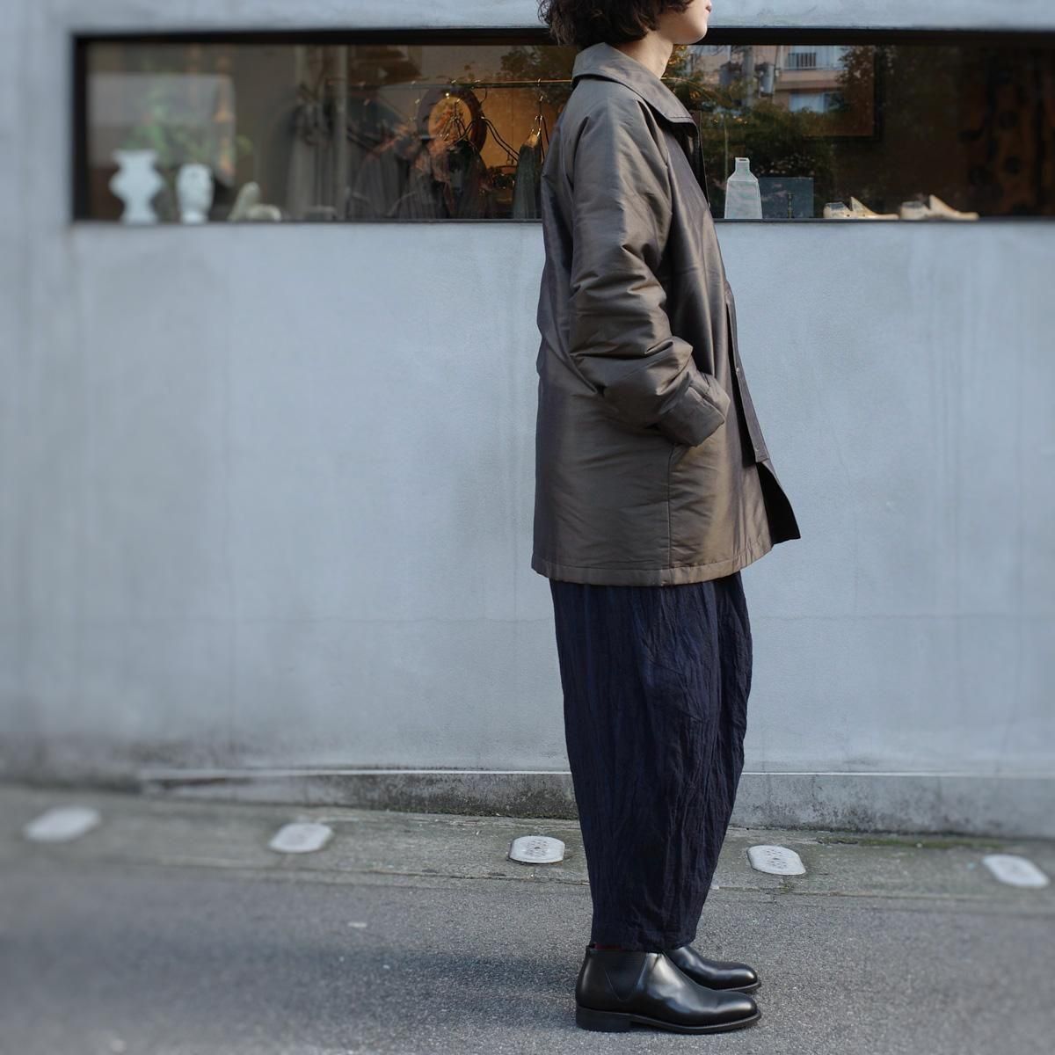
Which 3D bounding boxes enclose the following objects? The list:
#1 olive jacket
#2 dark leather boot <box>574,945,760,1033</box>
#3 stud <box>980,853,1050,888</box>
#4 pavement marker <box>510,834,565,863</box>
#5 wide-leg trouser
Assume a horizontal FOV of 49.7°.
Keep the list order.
[{"bbox_3d":[0.224,-0.352,1.815,0.430,0.860,0.530,0,1,2],"label":"olive jacket"},{"bbox_3d":[0.216,0.697,1.750,0.283,0.128,0.105,0,1,1],"label":"dark leather boot"},{"bbox_3d":[1.184,0.831,2.760,0.132,0.019,0.190,3,2,3],"label":"stud"},{"bbox_3d":[0.026,0.785,2.780,0.132,0.019,0.190,3,2,3],"label":"pavement marker"},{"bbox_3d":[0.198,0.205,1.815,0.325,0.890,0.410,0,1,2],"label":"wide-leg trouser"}]

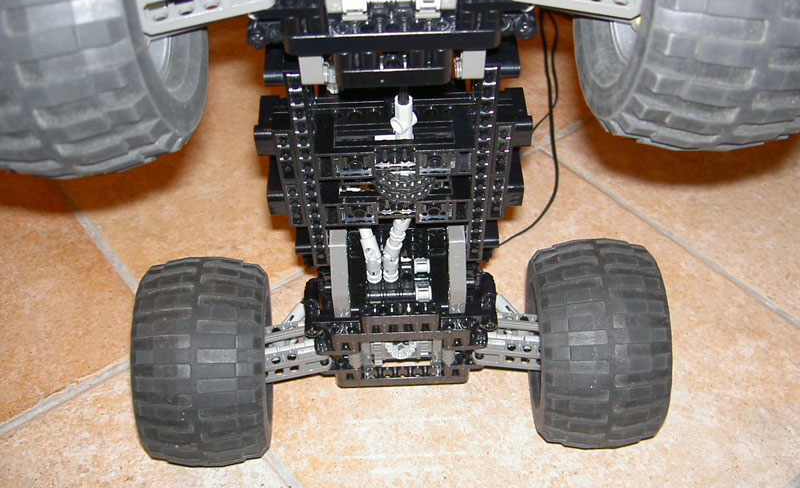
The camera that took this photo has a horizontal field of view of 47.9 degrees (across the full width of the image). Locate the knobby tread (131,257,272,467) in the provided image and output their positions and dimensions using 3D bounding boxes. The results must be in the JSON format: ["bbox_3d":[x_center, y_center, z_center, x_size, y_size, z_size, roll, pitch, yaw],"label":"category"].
[{"bbox_3d":[-0.099,0.060,0.466,0.060,0.107,0.107,-4,44,-3],"label":"knobby tread"}]

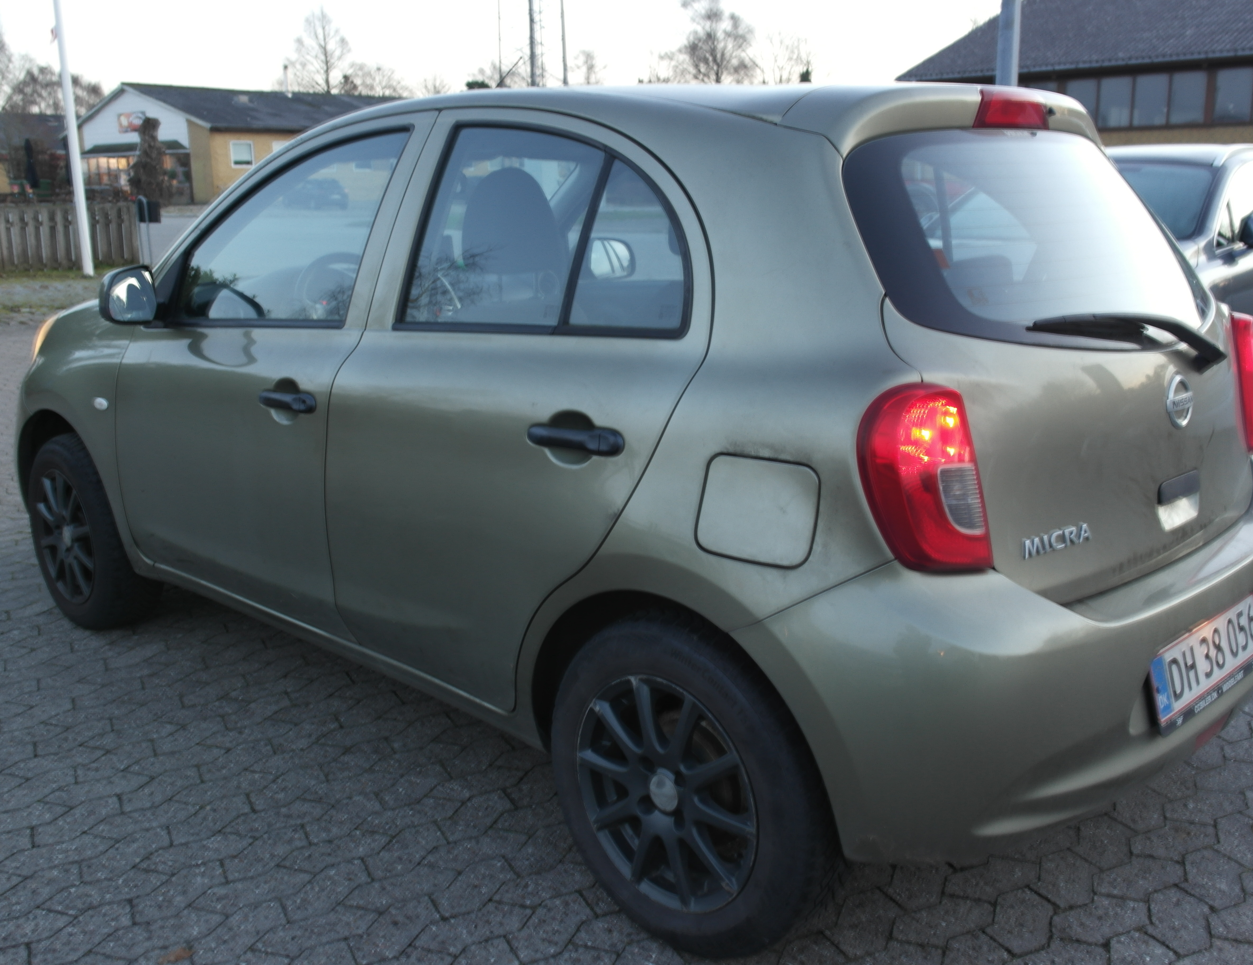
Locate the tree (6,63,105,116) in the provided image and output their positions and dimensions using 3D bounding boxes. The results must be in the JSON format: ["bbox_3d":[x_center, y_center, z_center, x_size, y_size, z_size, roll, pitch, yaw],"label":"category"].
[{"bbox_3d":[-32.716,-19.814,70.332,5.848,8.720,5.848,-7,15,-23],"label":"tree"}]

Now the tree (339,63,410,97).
[{"bbox_3d":[-17.144,-24.111,82.000,4.596,8.845,4.596,-3,14,-11],"label":"tree"}]

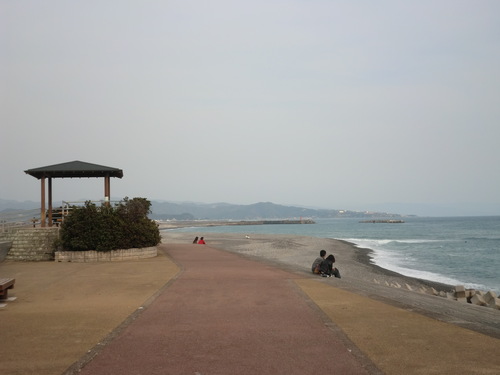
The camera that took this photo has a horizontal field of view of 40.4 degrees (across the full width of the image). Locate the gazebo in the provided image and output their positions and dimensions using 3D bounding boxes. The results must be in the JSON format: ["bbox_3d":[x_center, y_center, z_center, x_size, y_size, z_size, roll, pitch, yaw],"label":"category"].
[{"bbox_3d":[-7.725,0.279,30.359,4.000,2.936,4.100,0,-3,-11],"label":"gazebo"}]

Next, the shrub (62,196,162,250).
[{"bbox_3d":[-5.589,1.448,27.396,3.750,2.130,2.800,0,-3,-11],"label":"shrub"}]

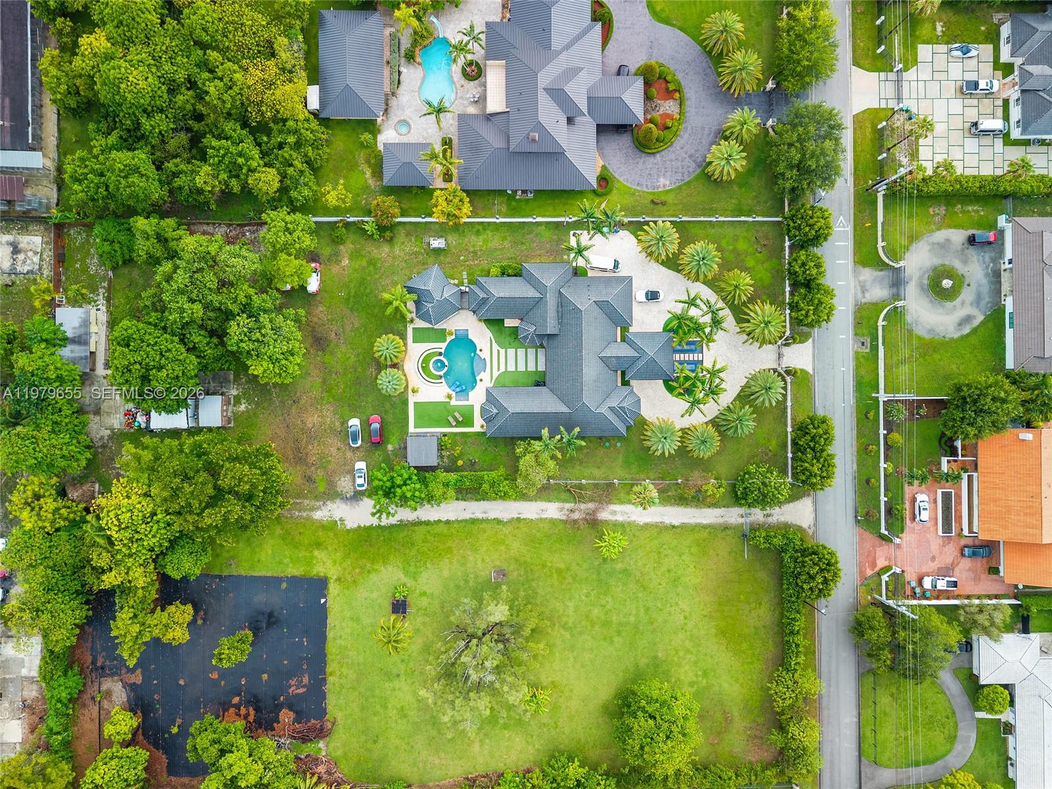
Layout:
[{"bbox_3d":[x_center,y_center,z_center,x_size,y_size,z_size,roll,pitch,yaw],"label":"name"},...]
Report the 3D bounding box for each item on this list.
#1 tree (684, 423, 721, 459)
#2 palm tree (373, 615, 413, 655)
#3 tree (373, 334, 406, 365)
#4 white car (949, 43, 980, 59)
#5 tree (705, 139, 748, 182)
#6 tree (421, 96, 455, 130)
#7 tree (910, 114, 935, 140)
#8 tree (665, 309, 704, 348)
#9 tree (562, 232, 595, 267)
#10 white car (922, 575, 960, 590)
[{"bbox_3d":[28.423,7.553,118.000,5.830,6.000,5.698,0,90,0],"label":"tree"},{"bbox_3d":[-20.846,37.737,114.891,5.846,4.800,6.310,0,90,-2],"label":"palm tree"},{"bbox_3d":[-21.393,-7.006,114.621,5.007,5.400,4.919,0,90,-2],"label":"tree"},{"bbox_3d":[72.280,-56.570,120.200,4.550,1.200,1.980,-1,90,-2],"label":"white car"},{"bbox_3d":[31.510,-36.850,116.070,6.660,6.500,6.790,0,90,-2],"label":"tree"},{"bbox_3d":[-13.197,-41.284,111.649,4.890,12.000,4.928,0,90,-2],"label":"tree"},{"bbox_3d":[60.071,-40.614,114.749,3.783,11.000,3.978,0,90,-2],"label":"tree"},{"bbox_3d":[24.450,-10.240,114.690,5.860,8.500,5.860,0,90,-2],"label":"tree"},{"bbox_3d":[7.868,-21.923,113.625,4.830,9.500,5.117,0,90,-2],"label":"tree"},{"bbox_3d":[68.163,31.107,120.070,5.600,1.860,1.980,2,90,0],"label":"white car"}]

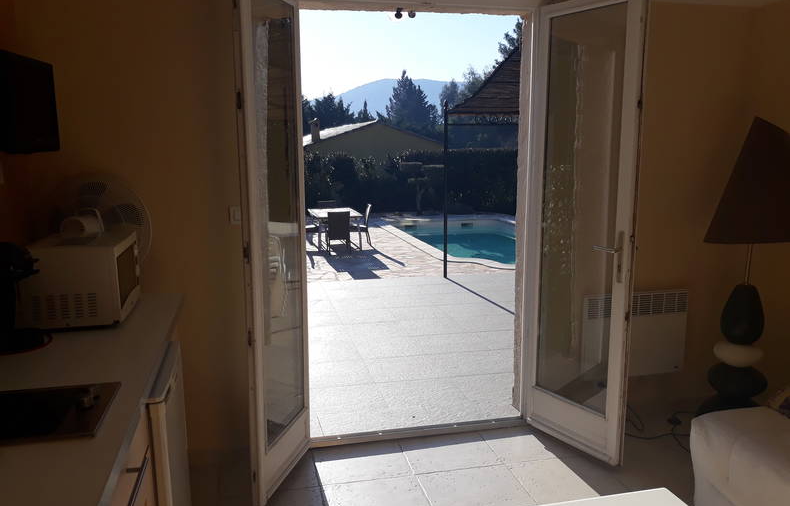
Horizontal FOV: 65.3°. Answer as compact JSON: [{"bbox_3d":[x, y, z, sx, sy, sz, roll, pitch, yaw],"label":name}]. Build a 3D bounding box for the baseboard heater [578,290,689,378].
[{"bbox_3d":[1.355,0.458,3.502,0.645,0.477,0.085,-2,8,-15],"label":"baseboard heater"}]

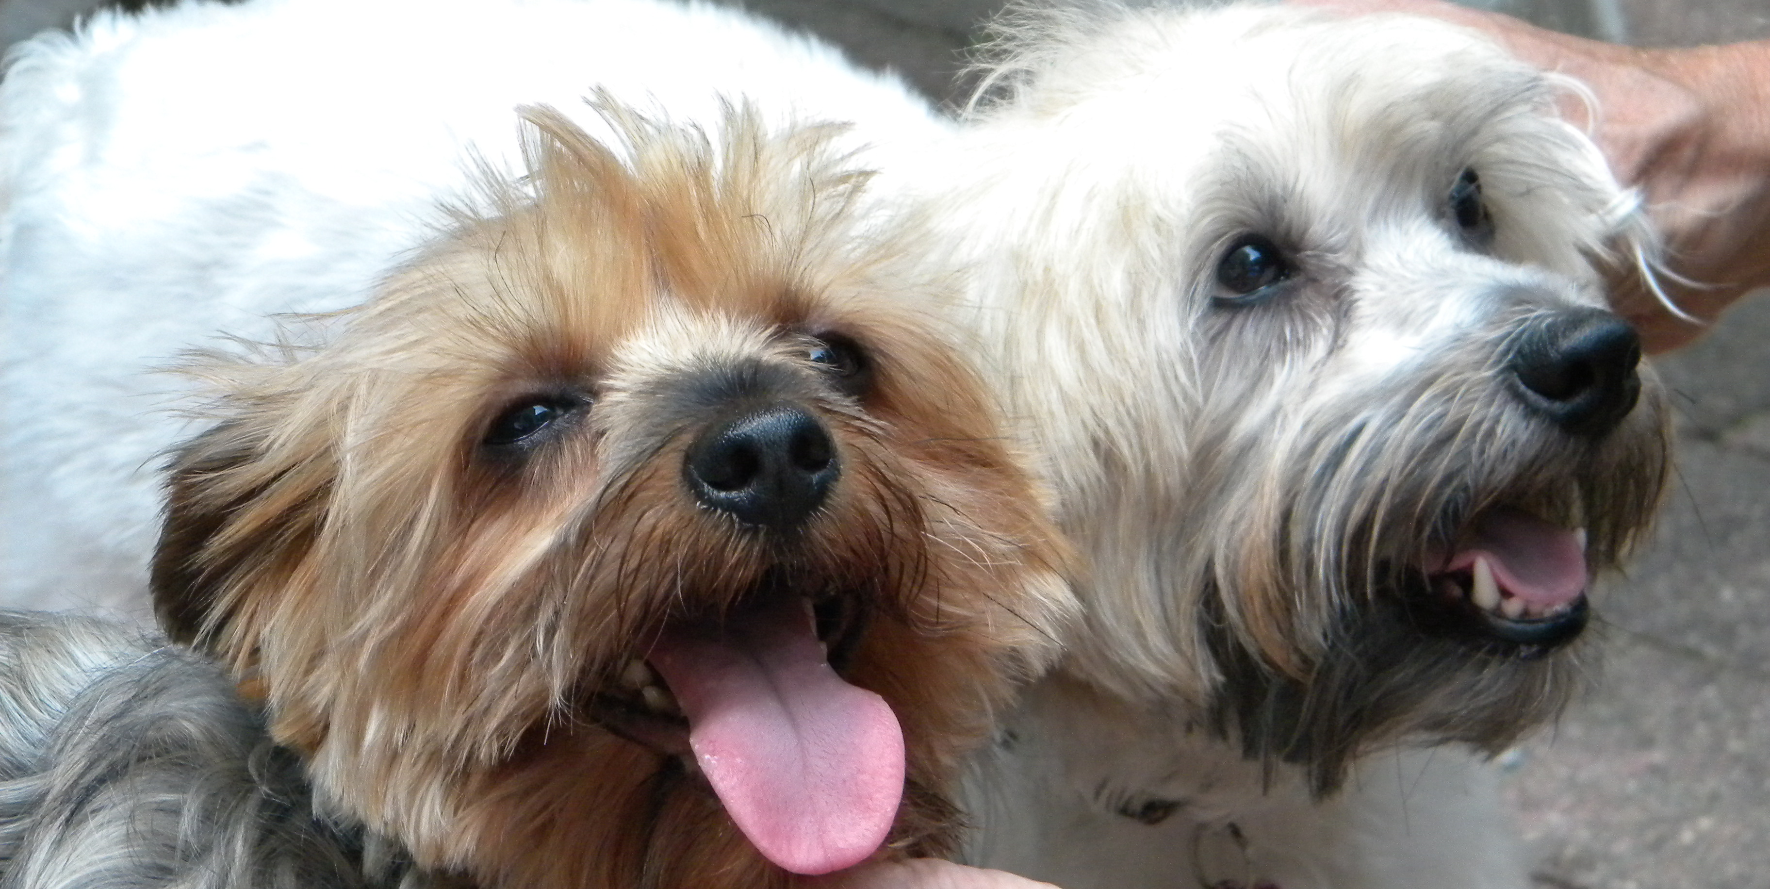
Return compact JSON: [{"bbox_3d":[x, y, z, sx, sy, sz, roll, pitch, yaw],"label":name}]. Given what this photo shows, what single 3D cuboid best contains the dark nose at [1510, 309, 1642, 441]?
[{"bbox_3d":[0.141,-0.015,1.100,0.029,0.025,0.023,-15,19,-39],"label":"dark nose"}]

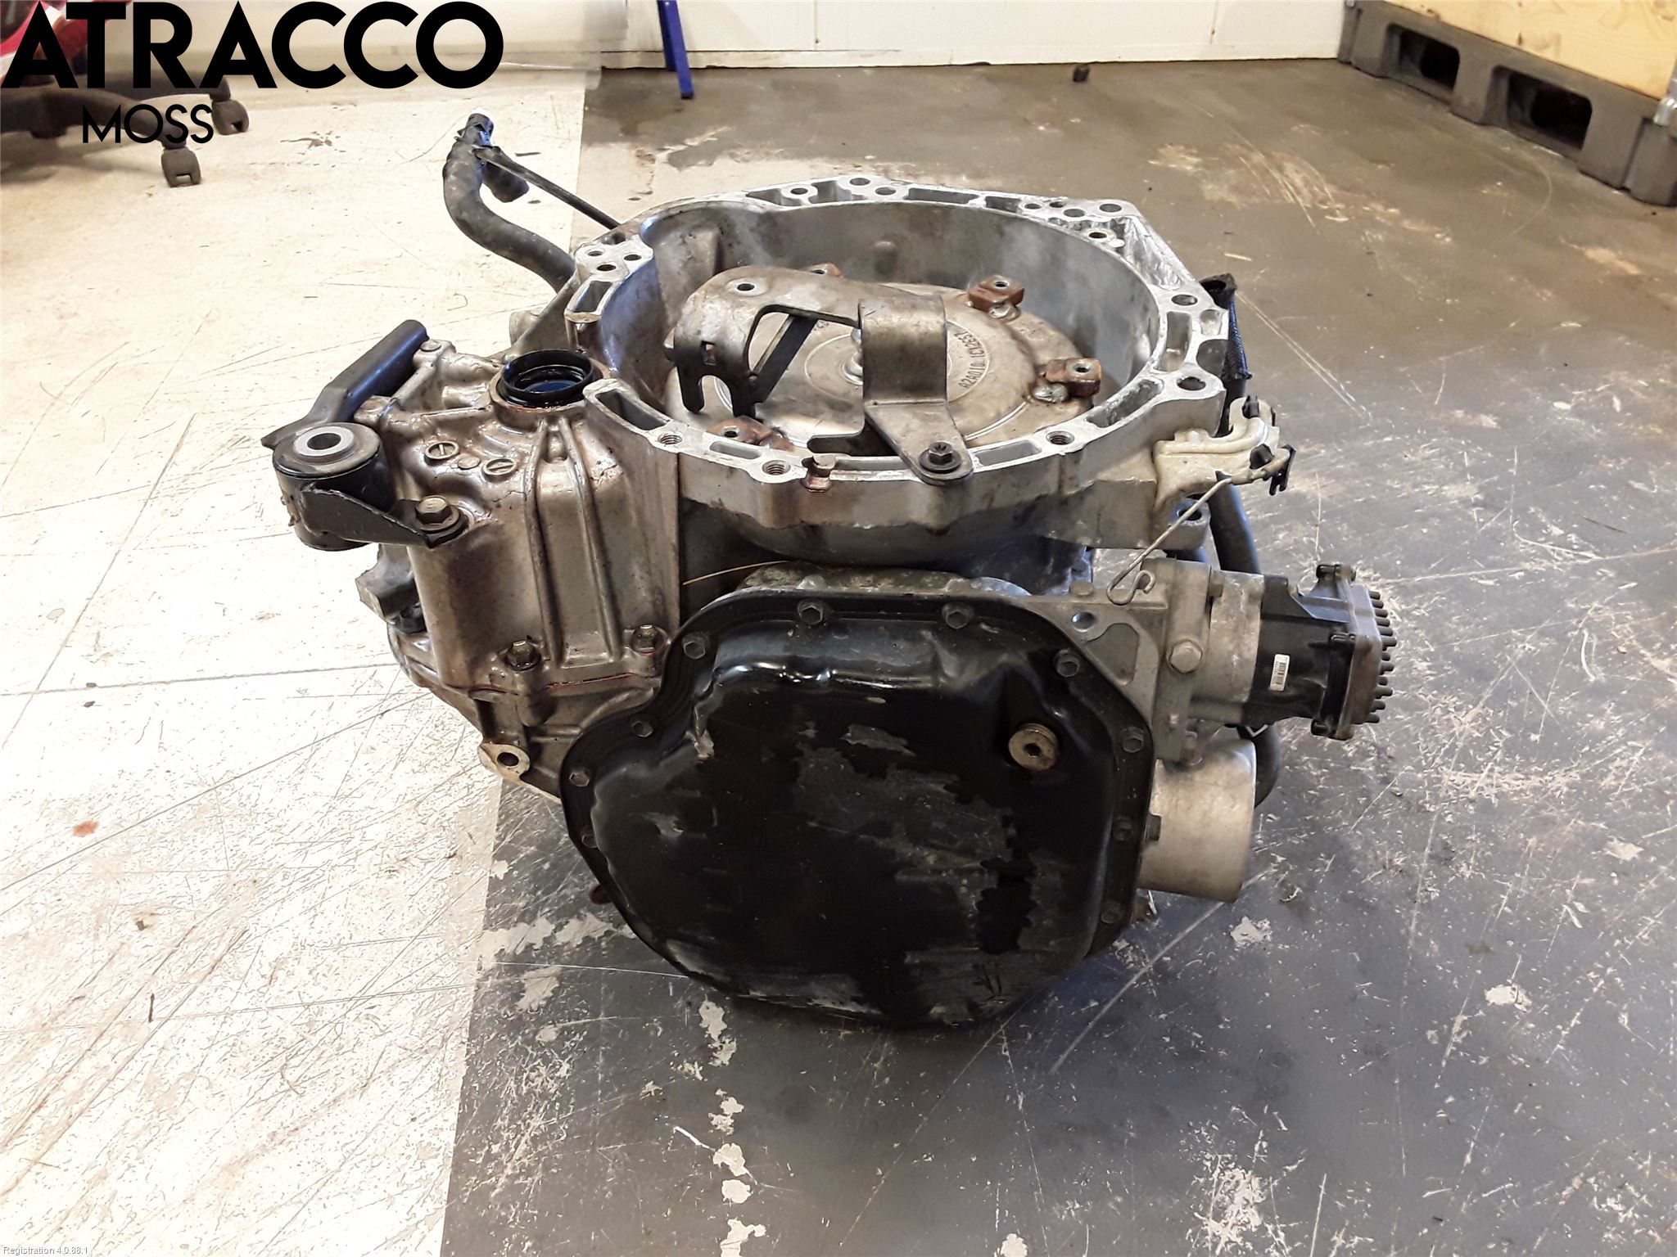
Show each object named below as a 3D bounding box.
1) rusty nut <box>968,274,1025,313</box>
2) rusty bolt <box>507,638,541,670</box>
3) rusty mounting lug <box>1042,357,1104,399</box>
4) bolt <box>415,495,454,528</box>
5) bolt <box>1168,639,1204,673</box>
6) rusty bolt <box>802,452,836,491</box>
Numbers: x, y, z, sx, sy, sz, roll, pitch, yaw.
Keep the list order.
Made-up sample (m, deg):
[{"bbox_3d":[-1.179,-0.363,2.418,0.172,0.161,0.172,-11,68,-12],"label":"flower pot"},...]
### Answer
[{"bbox_3d":[0.105,-0.225,0.910,0.024,0.011,0.032,29,49,32],"label":"rusty nut"},{"bbox_3d":[-0.171,0.014,0.739,0.019,0.009,0.019,-2,39,1],"label":"rusty bolt"},{"bbox_3d":[0.141,-0.152,0.820,0.033,0.011,0.022,6,40,10],"label":"rusty mounting lug"},{"bbox_3d":[-0.219,-0.063,0.736,0.021,0.010,0.021,-2,39,1],"label":"bolt"},{"bbox_3d":[0.183,0.015,0.715,0.018,0.018,0.008,5,40,9],"label":"bolt"},{"bbox_3d":[-0.009,-0.080,0.692,0.016,0.015,0.016,-2,39,1],"label":"rusty bolt"}]

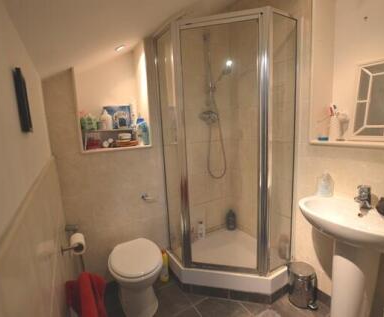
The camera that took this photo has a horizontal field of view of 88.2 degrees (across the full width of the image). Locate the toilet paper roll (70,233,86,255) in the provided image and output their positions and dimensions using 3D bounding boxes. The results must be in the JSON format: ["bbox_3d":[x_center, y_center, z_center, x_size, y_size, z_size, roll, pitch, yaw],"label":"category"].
[{"bbox_3d":[-0.767,0.564,1.336,0.093,0.093,0.115,-7,9,-30],"label":"toilet paper roll"}]

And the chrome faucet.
[{"bbox_3d":[0.926,0.216,1.079,0.100,0.125,0.052,-7,9,-30],"label":"chrome faucet"}]

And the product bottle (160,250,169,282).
[{"bbox_3d":[-0.236,0.939,1.726,0.062,0.268,0.055,-7,9,-30],"label":"product bottle"}]

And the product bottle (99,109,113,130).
[{"bbox_3d":[-0.665,-0.295,1.524,0.083,0.158,0.055,-7,9,-30],"label":"product bottle"}]

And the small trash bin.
[{"bbox_3d":[0.823,0.942,1.460,0.170,0.245,0.188,-7,9,-30],"label":"small trash bin"}]

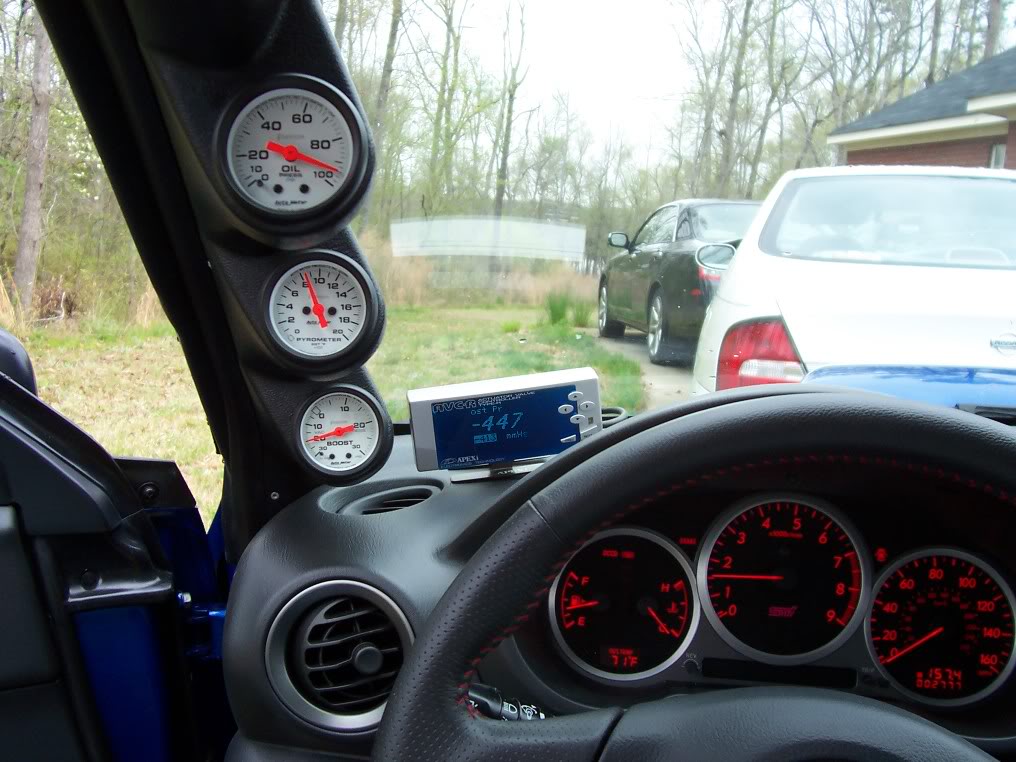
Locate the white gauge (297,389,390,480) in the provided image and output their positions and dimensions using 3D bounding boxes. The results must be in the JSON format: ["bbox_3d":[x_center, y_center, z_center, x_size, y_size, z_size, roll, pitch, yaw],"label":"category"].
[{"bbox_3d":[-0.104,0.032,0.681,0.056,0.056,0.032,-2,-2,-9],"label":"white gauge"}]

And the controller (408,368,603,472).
[{"bbox_3d":[-0.001,0.026,0.707,0.121,0.050,0.022,-7,21,-5],"label":"controller"}]

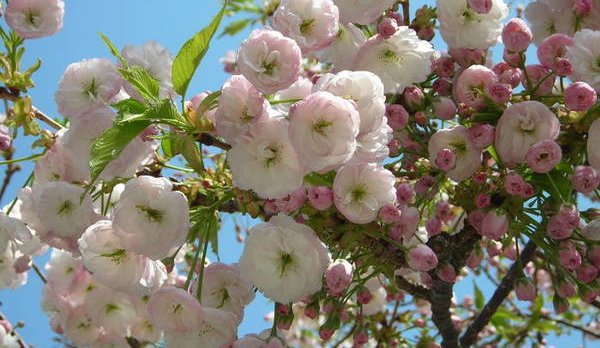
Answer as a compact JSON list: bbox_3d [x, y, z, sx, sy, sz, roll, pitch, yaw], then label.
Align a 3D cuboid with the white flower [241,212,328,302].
[{"bbox_3d":[-0.009,0.048,0.880,0.050,0.050,0.026,0,7,0],"label":"white flower"}]

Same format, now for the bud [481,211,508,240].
[{"bbox_3d":[0.133,0.035,1.070,0.019,0.019,0.019,-1,-66,13],"label":"bud"}]

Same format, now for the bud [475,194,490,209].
[{"bbox_3d":[0.117,0.018,1.000,0.010,0.010,0.012,-3,11,6],"label":"bud"}]

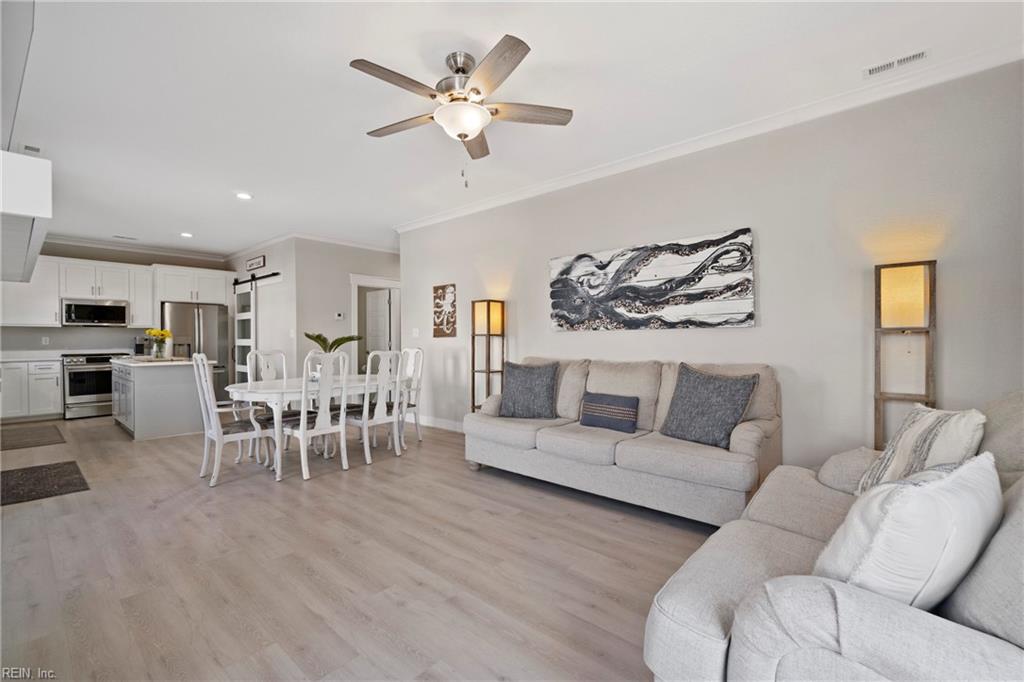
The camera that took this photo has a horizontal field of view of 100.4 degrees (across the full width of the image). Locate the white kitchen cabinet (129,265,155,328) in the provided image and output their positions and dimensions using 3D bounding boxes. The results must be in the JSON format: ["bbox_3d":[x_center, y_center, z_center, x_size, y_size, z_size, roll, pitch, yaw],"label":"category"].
[{"bbox_3d":[-6.263,-0.741,7.213,0.025,0.965,0.315,0,1,41],"label":"white kitchen cabinet"}]

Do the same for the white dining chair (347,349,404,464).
[{"bbox_3d":[-1.422,0.631,4.292,0.560,1.060,0.510,0,1,41],"label":"white dining chair"}]

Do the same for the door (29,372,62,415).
[{"bbox_3d":[-6.550,0.751,5.993,0.025,0.580,0.310,0,1,41],"label":"door"}]

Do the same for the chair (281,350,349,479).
[{"bbox_3d":[-1.787,0.625,3.869,0.580,1.075,0.545,0,0,41],"label":"chair"}]

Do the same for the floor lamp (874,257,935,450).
[{"bbox_3d":[2.336,0.357,2.546,0.260,1.600,0.260,0,1,41],"label":"floor lamp"}]

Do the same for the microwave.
[{"bbox_3d":[-6.711,-0.431,6.884,0.410,0.410,0.760,0,1,41],"label":"microwave"}]

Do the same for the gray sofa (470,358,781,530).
[{"bbox_3d":[0.747,0.669,3.378,2.300,0.970,0.960,0,0,41],"label":"gray sofa"}]

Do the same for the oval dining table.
[{"bbox_3d":[-1.838,0.780,4.301,1.060,0.760,1.780,0,0,41],"label":"oval dining table"}]

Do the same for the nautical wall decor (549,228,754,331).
[{"bbox_3d":[1.105,-0.477,3.780,1.855,0.765,0.045,0,0,41],"label":"nautical wall decor"}]

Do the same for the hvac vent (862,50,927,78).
[{"bbox_3d":[2.243,-1.615,2.496,0.290,0.015,0.130,0,1,41],"label":"hvac vent"}]

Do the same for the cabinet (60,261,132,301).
[{"bbox_3d":[-6.802,-0.944,6.956,0.330,0.580,0.805,0,0,41],"label":"cabinet"}]

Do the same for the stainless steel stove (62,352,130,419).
[{"bbox_3d":[-6.638,0.701,6.843,0.670,0.930,0.762,0,0,41],"label":"stainless steel stove"}]

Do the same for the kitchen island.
[{"bbox_3d":[-4.692,0.715,5.723,1.670,0.900,0.835,0,1,41],"label":"kitchen island"}]

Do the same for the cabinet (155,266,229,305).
[{"bbox_3d":[-5.885,-0.974,7.759,0.610,0.580,1.060,0,0,41],"label":"cabinet"}]

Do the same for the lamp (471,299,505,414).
[{"bbox_3d":[-0.253,0.355,4.752,0.260,1.590,0.260,0,0,41],"label":"lamp"}]

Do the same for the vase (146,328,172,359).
[{"bbox_3d":[-4.846,0.044,5.873,0.290,0.410,0.290,0,1,41],"label":"vase"}]

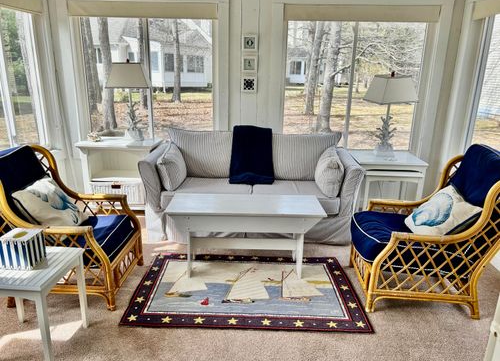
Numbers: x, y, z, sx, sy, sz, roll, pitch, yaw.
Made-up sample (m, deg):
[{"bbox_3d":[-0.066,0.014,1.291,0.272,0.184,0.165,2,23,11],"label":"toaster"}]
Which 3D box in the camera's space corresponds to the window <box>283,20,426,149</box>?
[{"bbox_3d":[1.031,-0.950,3.839,1.336,1.244,0.102,2,15,2],"label":"window"}]

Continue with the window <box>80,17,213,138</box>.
[{"bbox_3d":[-1.053,-1.024,3.927,1.341,1.243,0.102,2,15,2],"label":"window"}]

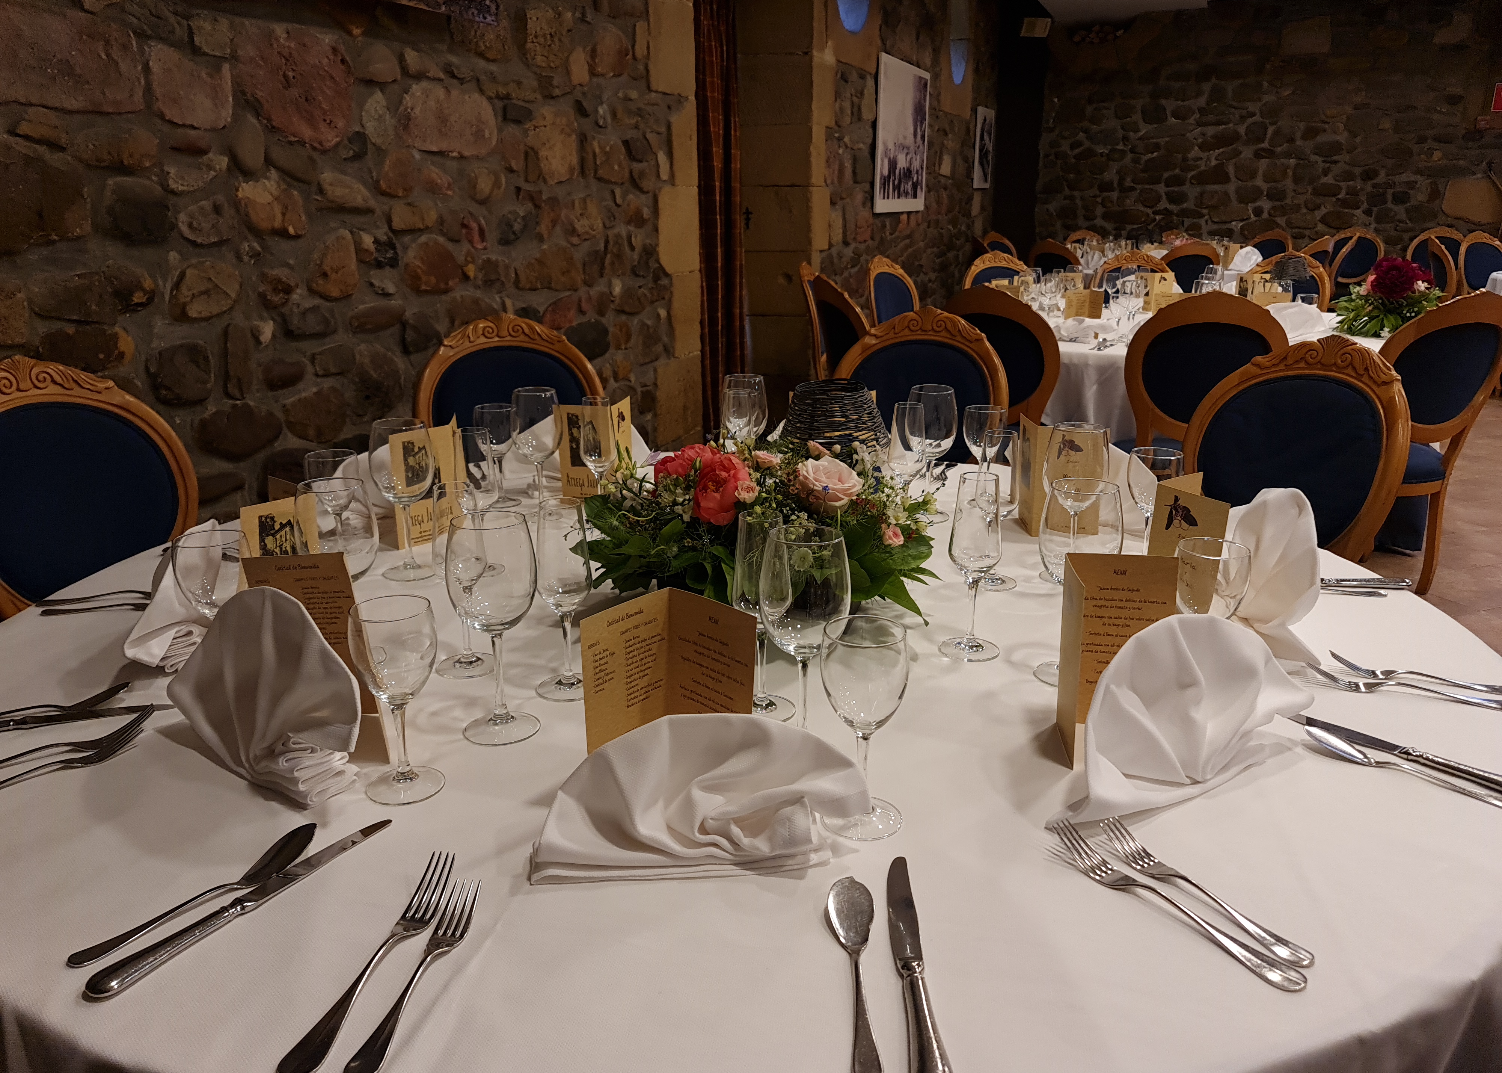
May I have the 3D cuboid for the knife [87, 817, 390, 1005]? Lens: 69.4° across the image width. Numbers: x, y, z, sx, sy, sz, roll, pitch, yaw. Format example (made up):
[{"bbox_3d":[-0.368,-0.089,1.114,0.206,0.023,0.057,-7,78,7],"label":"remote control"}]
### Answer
[{"bbox_3d":[-0.361,0.263,0.794,0.022,0.015,0.241,11,20,32],"label":"knife"}]

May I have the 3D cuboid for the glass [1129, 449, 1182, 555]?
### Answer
[{"bbox_3d":[0.535,-0.032,1.449,0.068,0.161,0.068,0,17,0],"label":"glass"}]

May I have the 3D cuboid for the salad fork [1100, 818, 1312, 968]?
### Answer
[{"bbox_3d":[0.333,0.257,0.798,0.024,0.022,0.176,-10,20,-30],"label":"salad fork"}]

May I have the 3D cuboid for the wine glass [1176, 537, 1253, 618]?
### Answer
[{"bbox_3d":[0.460,0.087,1.100,0.072,0.167,0.072,0,17,0],"label":"wine glass"}]

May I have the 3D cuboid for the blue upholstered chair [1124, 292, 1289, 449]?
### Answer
[{"bbox_3d":[1.398,-0.290,3.446,0.485,0.980,0.560,5,18,17],"label":"blue upholstered chair"}]

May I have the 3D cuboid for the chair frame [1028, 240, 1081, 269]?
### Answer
[{"bbox_3d":[2.180,-1.526,7.454,0.560,0.980,0.485,-15,22,-39],"label":"chair frame"}]

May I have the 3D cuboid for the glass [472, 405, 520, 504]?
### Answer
[{"bbox_3d":[-0.414,-0.131,1.781,0.068,0.161,0.068,0,17,0],"label":"glass"}]

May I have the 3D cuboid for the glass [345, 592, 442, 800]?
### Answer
[{"bbox_3d":[-0.303,0.140,0.936,0.072,0.167,0.072,0,17,0],"label":"glass"}]

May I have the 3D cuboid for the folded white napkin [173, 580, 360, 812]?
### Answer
[{"bbox_3d":[-0.443,0.134,0.991,0.205,0.150,0.110,11,21,33],"label":"folded white napkin"}]

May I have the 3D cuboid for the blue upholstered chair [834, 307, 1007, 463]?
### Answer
[{"bbox_3d":[0.398,-0.077,2.815,0.490,0.975,0.550,5,17,17],"label":"blue upholstered chair"}]

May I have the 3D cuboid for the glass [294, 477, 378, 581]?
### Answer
[{"bbox_3d":[-0.419,0.046,1.112,0.078,0.204,0.078,0,17,0],"label":"glass"}]

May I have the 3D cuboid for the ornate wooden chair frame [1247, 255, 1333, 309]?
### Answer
[{"bbox_3d":[2.920,-1.098,6.158,0.490,0.980,0.560,13,21,37],"label":"ornate wooden chair frame"}]

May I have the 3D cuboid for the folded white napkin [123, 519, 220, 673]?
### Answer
[{"bbox_3d":[-0.630,0.056,1.235,0.130,0.145,0.180,-5,18,-16],"label":"folded white napkin"}]

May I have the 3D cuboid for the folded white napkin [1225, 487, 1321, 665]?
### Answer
[{"bbox_3d":[0.580,0.037,1.211,0.090,0.165,0.210,6,18,19],"label":"folded white napkin"}]

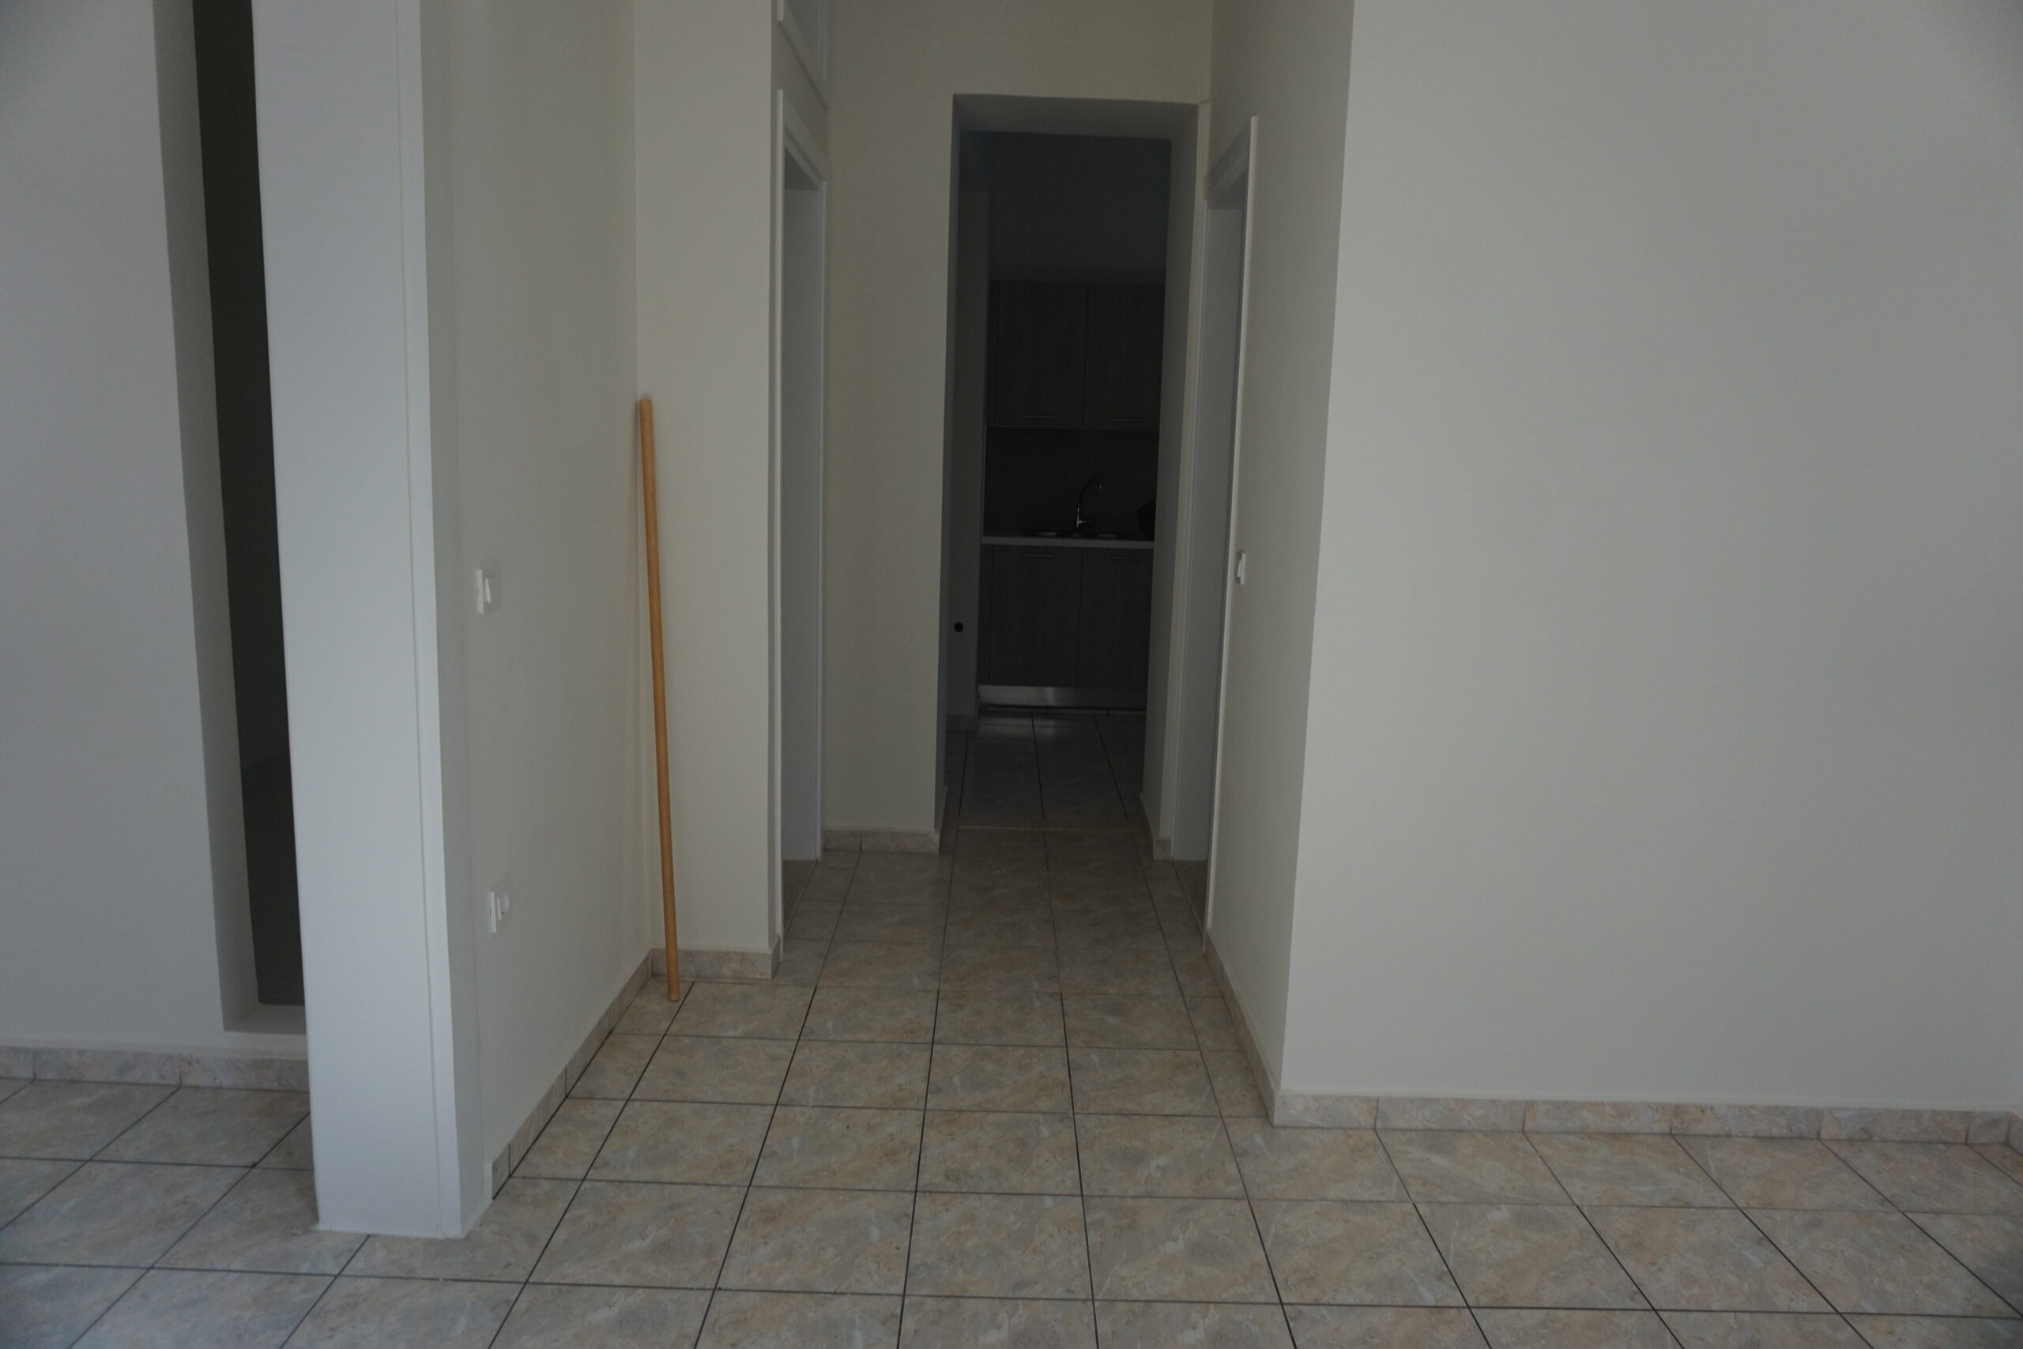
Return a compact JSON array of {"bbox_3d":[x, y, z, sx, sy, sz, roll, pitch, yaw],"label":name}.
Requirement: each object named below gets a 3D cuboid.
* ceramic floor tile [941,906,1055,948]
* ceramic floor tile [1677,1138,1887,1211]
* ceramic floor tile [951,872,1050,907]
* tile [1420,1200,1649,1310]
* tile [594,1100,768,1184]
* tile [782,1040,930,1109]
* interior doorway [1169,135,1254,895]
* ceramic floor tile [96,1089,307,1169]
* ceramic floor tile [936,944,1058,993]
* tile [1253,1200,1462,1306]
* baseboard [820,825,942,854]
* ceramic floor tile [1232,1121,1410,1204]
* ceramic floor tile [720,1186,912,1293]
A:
[{"bbox_3d":[-0.033,0.773,4.108,0.323,0.010,0.323,2,10,-1],"label":"ceramic floor tile"},{"bbox_3d":[1.621,1.057,2.821,0.326,0.010,0.300,2,10,-1],"label":"ceramic floor tile"},{"bbox_3d":[-0.033,0.714,4.434,0.326,0.010,0.326,2,10,-1],"label":"ceramic floor tile"},{"bbox_3d":[0.965,1.091,2.502,0.326,0.010,0.326,2,10,-1],"label":"tile"},{"bbox_3d":[-0.684,0.985,2.837,0.327,0.010,0.327,2,10,-1],"label":"tile"},{"bbox_3d":[-0.353,0.932,3.137,0.323,0.010,0.323,2,10,-1],"label":"tile"},{"bbox_3d":[0.630,-0.378,3.923,0.150,2.195,0.806,2,10,-1],"label":"interior doorway"},{"bbox_3d":[-1.557,0.888,2.642,0.307,0.011,0.301,2,10,-1],"label":"ceramic floor tile"},{"bbox_3d":[-0.031,0.830,3.785,0.323,0.010,0.323,2,10,-1],"label":"ceramic floor tile"},{"bbox_3d":[0.631,1.074,2.505,0.323,0.010,0.323,2,10,-1],"label":"tile"},{"bbox_3d":[-0.466,0.596,4.830,0.420,0.080,0.012,2,10,-1],"label":"baseboard"},{"bbox_3d":[0.629,1.018,2.827,0.323,0.010,0.323,2,10,-1],"label":"ceramic floor tile"},{"bbox_3d":[-0.329,0.983,2.344,0.307,0.011,0.307,2,10,-1],"label":"ceramic floor tile"}]

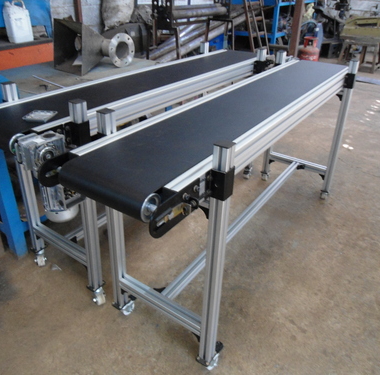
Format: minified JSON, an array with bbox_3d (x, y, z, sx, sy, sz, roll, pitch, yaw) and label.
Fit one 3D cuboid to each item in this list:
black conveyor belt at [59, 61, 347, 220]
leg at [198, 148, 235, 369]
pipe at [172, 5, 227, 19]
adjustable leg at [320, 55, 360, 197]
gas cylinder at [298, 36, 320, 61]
[{"bbox_3d":[0.332,-0.385,1.759,0.308,0.085,2.090,19,34,28],"label":"black conveyor belt"},{"bbox_3d":[0.081,0.297,1.268,0.060,0.952,0.072,19,34,28],"label":"leg"},{"bbox_3d":[0.120,-2.167,4.643,0.088,0.088,1.120,21,34,30],"label":"pipe"},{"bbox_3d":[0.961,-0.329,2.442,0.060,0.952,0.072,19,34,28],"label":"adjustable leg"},{"bbox_3d":[1.833,-2.008,5.859,0.310,0.600,0.310,19,34,28],"label":"gas cylinder"}]

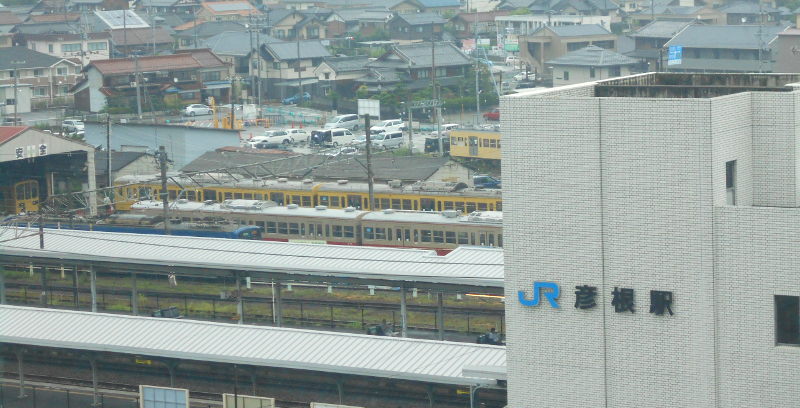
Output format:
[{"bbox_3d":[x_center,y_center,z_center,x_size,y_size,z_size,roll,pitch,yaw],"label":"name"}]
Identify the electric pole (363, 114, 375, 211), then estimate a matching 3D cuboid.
[{"bbox_3d":[-2.145,-2.025,166.631,0.400,9.188,0.400,-3,6,0],"label":"electric pole"}]

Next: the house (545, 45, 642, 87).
[{"bbox_3d":[25.486,-17.207,299.982,7.400,7.600,10.800,-7,8,-40],"label":"house"}]

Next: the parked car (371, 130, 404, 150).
[{"bbox_3d":[-1.341,-6.842,243.122,1.690,1.820,4.400,2,8,27],"label":"parked car"}]

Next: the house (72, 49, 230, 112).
[{"bbox_3d":[-34.922,-17.504,319.632,19.200,7.600,9.300,-6,8,-30],"label":"house"}]

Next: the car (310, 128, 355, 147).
[{"bbox_3d":[-7.155,-7.359,244.389,4.400,1.900,1.700,-7,8,-36],"label":"car"}]

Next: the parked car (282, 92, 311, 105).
[{"bbox_3d":[-14.053,-14.307,306.912,1.700,1.500,4.100,3,8,33],"label":"parked car"}]

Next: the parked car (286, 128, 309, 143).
[{"bbox_3d":[-11.362,-7.580,250.450,1.690,1.500,4.100,3,9,34],"label":"parked car"}]

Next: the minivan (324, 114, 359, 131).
[{"bbox_3d":[-6.910,-9.841,270.485,1.790,1.750,4.700,3,8,39],"label":"minivan"}]

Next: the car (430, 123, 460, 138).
[{"bbox_3d":[5.018,-7.885,248.227,1.700,1.640,4.200,2,8,30],"label":"car"}]

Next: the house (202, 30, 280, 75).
[{"bbox_3d":[-23.282,-20.844,334.497,10.000,8.600,9.500,-6,8,-32],"label":"house"}]

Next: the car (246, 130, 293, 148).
[{"bbox_3d":[-14.109,-7.229,246.204,4.600,1.650,1.800,-6,8,-30],"label":"car"}]

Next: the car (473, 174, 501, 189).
[{"bbox_3d":[7.433,-1.560,192.911,4.100,1.520,1.680,2,8,27],"label":"car"}]

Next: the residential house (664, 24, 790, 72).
[{"bbox_3d":[46.726,-20.403,313.009,10.500,8.400,18.500,-8,9,-42],"label":"residential house"}]

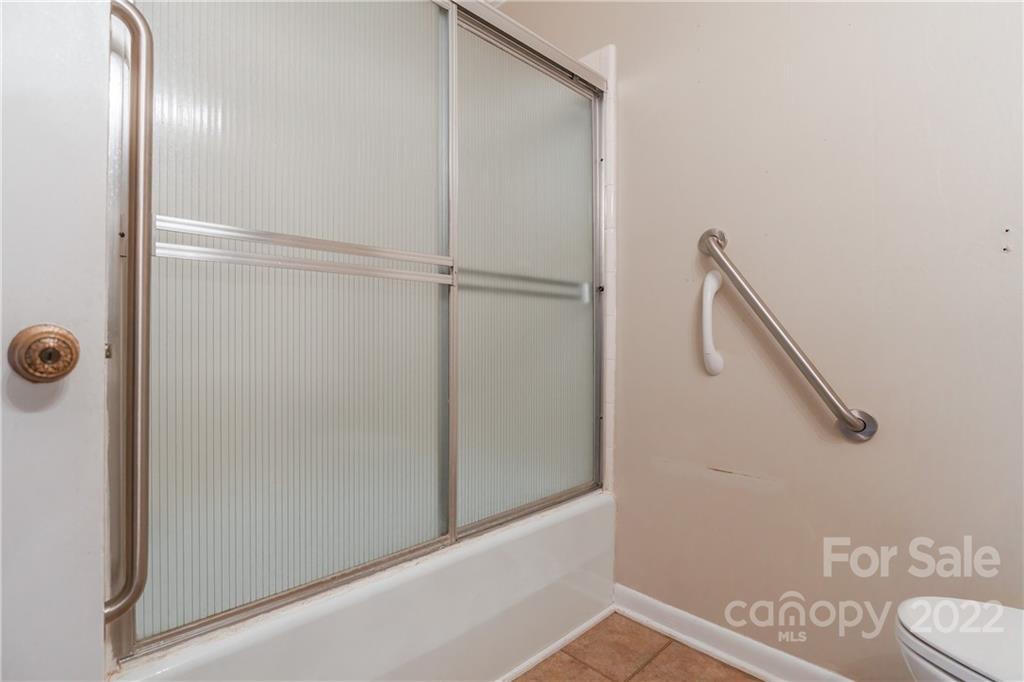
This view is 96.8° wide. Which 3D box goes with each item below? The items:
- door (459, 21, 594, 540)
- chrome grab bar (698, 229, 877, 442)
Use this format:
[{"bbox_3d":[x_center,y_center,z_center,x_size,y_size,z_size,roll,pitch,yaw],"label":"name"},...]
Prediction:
[{"bbox_3d":[0.060,-0.184,1.405,0.667,1.400,0.035,0,0,-42],"label":"door"},{"bbox_3d":[0.699,-0.042,1.208,0.074,0.691,0.082,0,-35,-47],"label":"chrome grab bar"}]

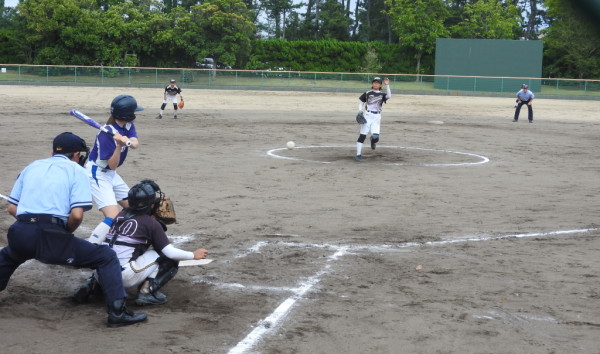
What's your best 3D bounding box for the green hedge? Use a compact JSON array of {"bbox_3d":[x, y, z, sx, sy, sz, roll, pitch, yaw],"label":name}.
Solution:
[{"bbox_3d":[3.277,-10.985,96.000,16.800,3.600,2.000,2,6,0],"label":"green hedge"}]

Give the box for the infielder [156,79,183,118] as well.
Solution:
[{"bbox_3d":[-4.097,-2.483,32.900,0.860,1.270,0.650,1,6,-5],"label":"infielder"}]

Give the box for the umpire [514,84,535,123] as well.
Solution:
[{"bbox_3d":[7.973,-2.647,37.100,0.750,1.430,0.650,3,6,16],"label":"umpire"}]

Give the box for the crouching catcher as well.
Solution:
[{"bbox_3d":[-1.207,0.453,7.920,0.920,0.920,0.800,4,6,17],"label":"crouching catcher"}]

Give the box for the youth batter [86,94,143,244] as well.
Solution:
[{"bbox_3d":[-1.799,-0.072,9.980,0.620,1.470,0.750,5,7,30],"label":"youth batter"}]

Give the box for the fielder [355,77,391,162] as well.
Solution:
[{"bbox_3d":[1.394,-1.115,20.000,0.660,1.620,0.720,2,6,7],"label":"fielder"}]

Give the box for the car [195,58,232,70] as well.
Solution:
[{"bbox_3d":[-7.652,-9.731,92.000,3.900,1.520,1.700,-2,7,-28],"label":"car"}]

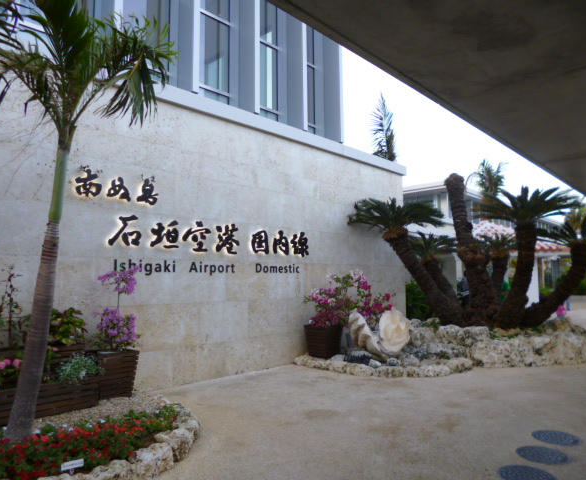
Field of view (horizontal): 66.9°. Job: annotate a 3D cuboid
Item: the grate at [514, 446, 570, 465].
[{"bbox_3d":[2.068,1.794,3.665,0.403,0.030,0.403,0,-6,0],"label":"grate"}]

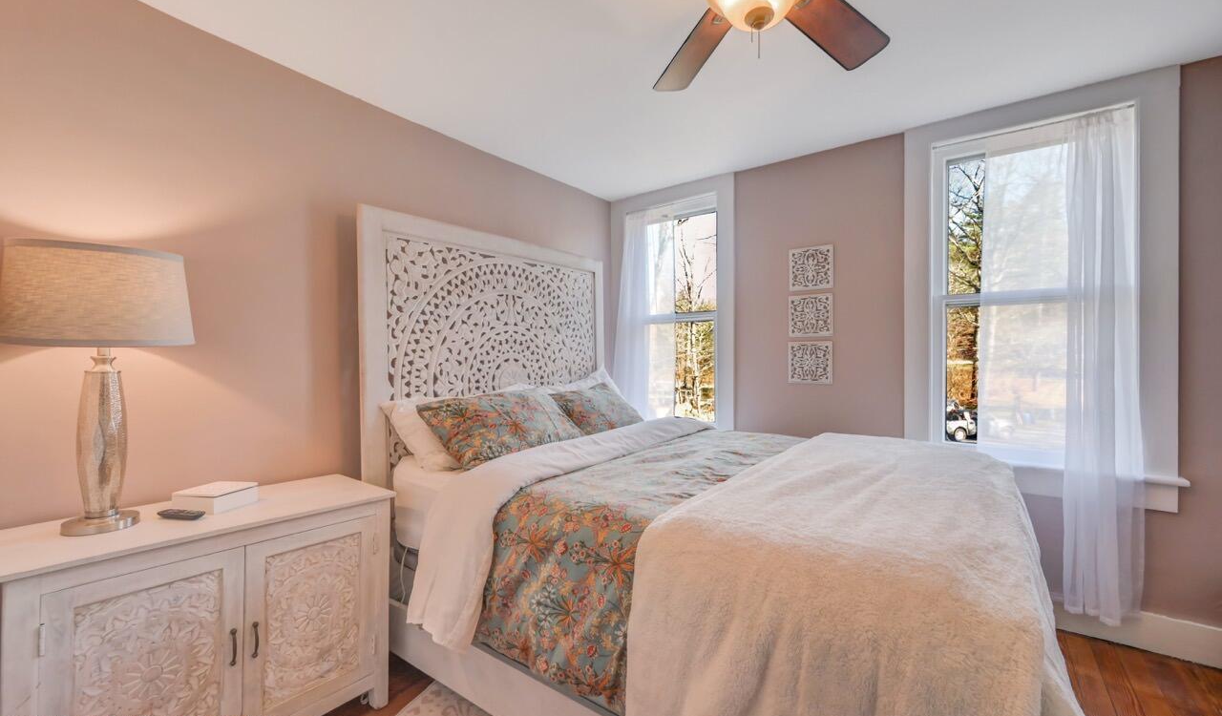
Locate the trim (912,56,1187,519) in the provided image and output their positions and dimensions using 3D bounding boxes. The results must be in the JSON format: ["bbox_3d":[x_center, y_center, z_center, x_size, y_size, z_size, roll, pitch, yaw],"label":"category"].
[{"bbox_3d":[1.798,-0.263,2.076,0.945,1.693,0.090,0,0,38],"label":"trim"}]

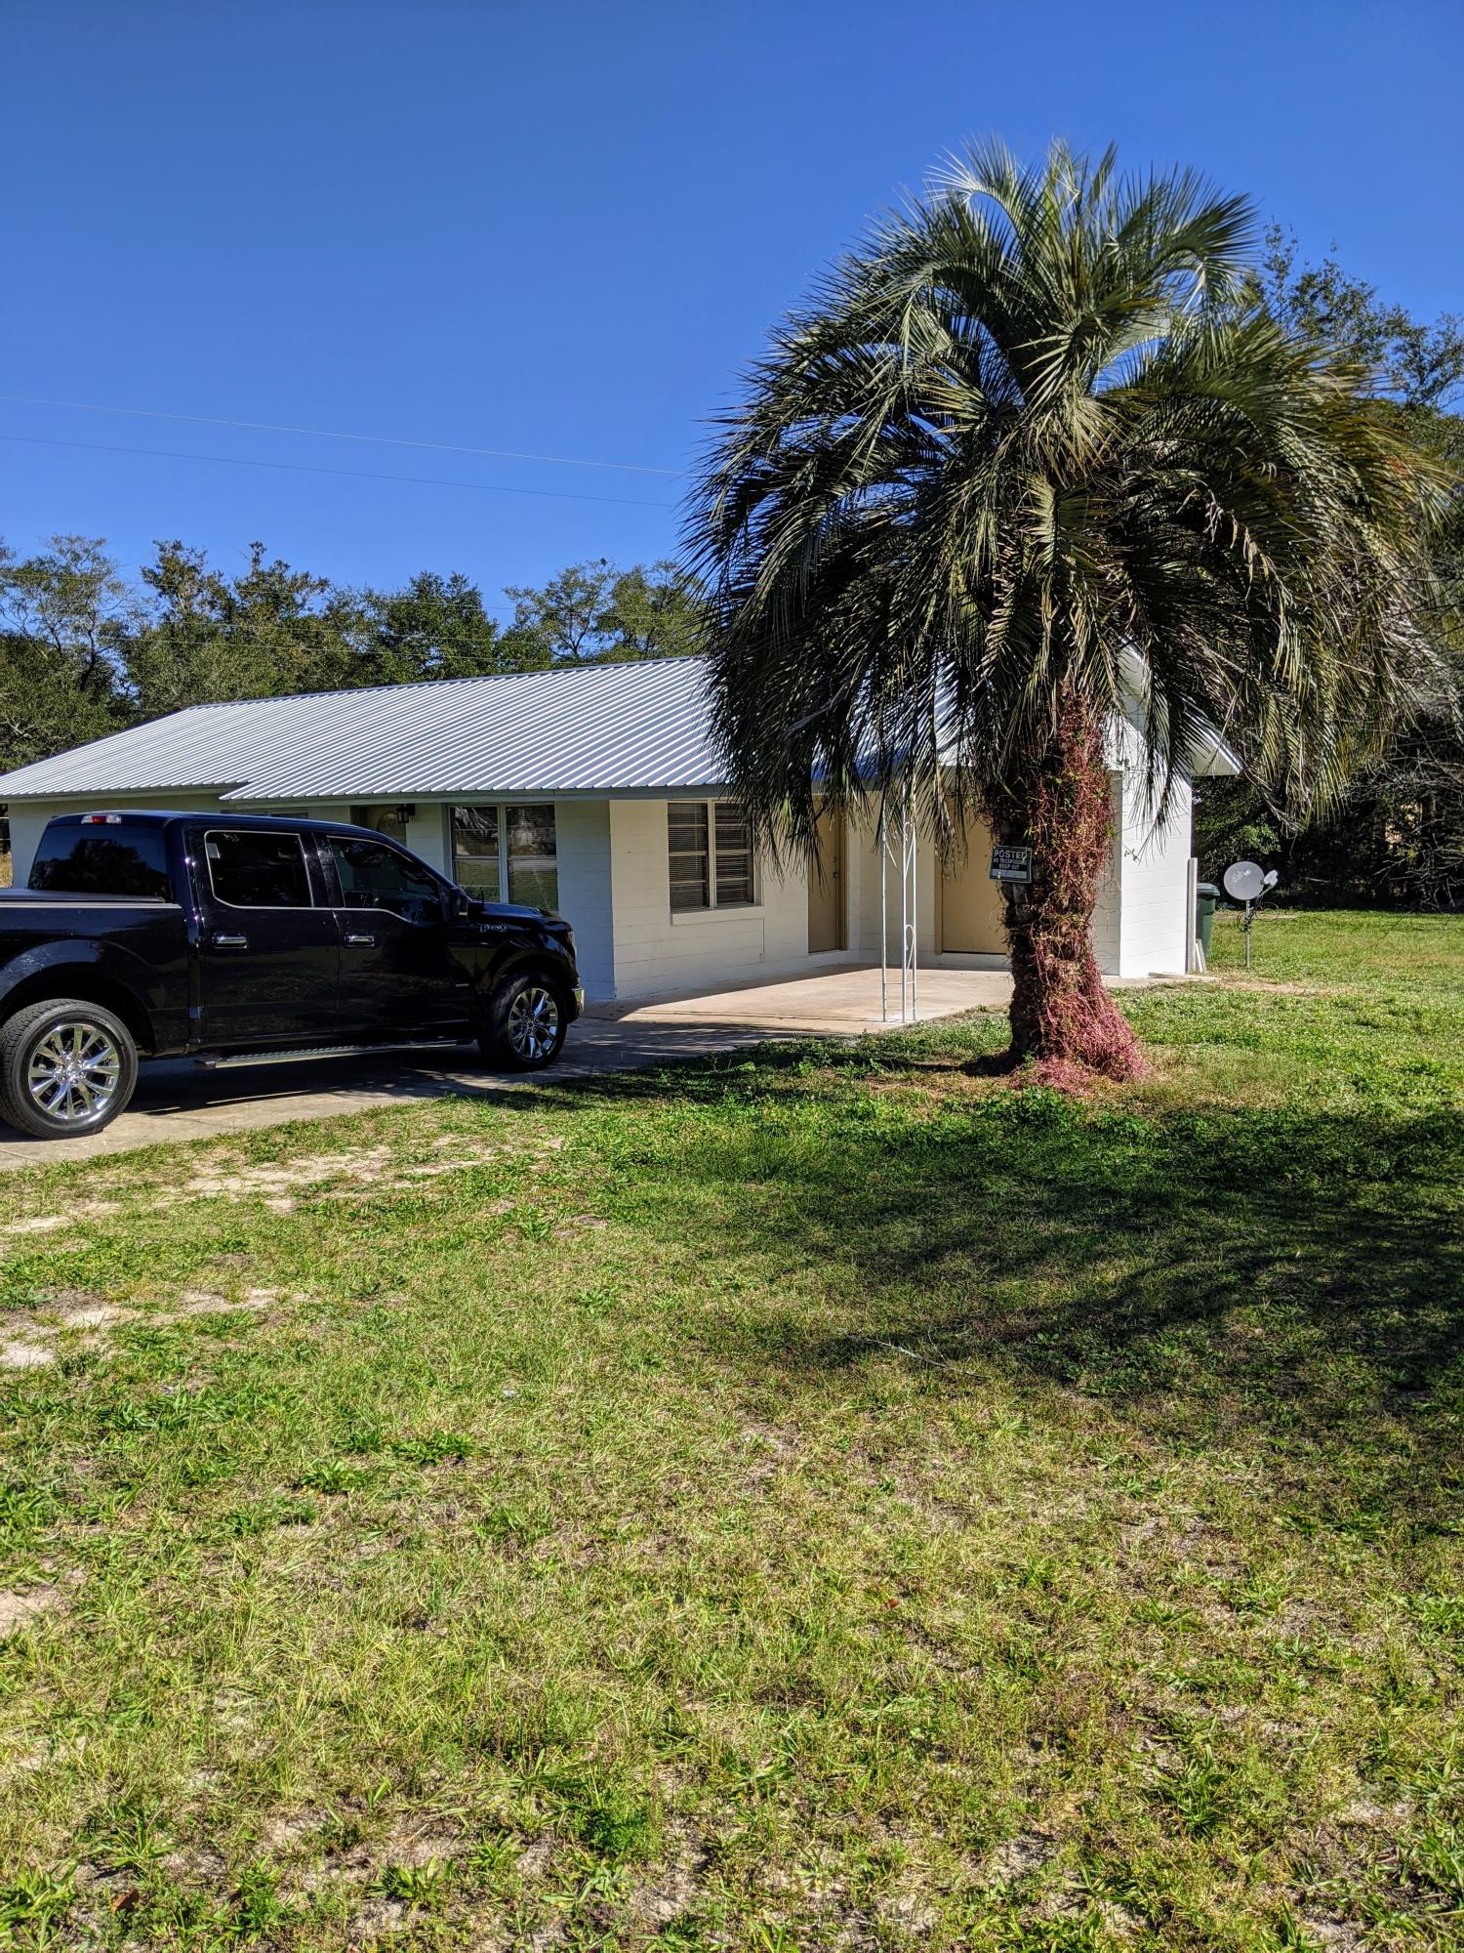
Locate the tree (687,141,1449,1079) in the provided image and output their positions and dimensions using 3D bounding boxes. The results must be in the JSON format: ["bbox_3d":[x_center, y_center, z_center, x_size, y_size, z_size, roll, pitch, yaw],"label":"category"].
[{"bbox_3d":[2.320,-2.470,10.900,5.200,6.300,5.200,0,6,12],"label":"tree"}]

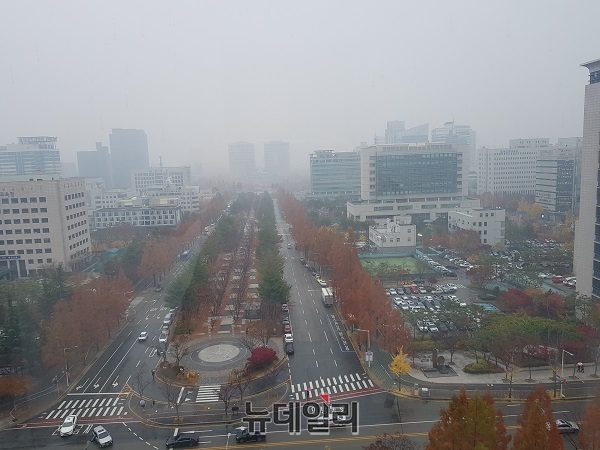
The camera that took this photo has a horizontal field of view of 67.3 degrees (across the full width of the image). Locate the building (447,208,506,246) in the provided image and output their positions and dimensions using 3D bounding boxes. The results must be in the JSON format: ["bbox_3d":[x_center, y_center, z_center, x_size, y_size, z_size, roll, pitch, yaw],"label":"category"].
[{"bbox_3d":[86.337,-0.103,220.642,16.000,16.900,25.000,-2,8,-4],"label":"building"}]

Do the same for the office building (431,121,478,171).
[{"bbox_3d":[226.730,-105.440,668.510,57.180,82.990,32.000,-3,8,-4],"label":"office building"}]

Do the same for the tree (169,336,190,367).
[{"bbox_3d":[-25.395,26.427,94.382,4.500,6.300,4.300,-2,8,-4],"label":"tree"}]

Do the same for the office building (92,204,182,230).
[{"bbox_3d":[-116.862,-5.868,326.071,58.000,14.000,14.000,-2,8,2],"label":"office building"}]

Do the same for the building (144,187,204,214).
[{"bbox_3d":[-108.600,-20.850,385.960,46.580,22.870,20.000,-3,8,-4],"label":"building"}]

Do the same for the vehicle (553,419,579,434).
[{"bbox_3d":[39.364,30.407,68.242,4.550,1.480,1.850,-2,8,-4],"label":"vehicle"}]

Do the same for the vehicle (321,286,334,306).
[{"bbox_3d":[8.180,21.717,134.891,2.400,3.400,8.500,-3,8,-4],"label":"vehicle"}]

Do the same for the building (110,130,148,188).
[{"bbox_3d":[-253.726,-92.749,672.963,43.000,99.000,34.000,-3,8,-4],"label":"building"}]

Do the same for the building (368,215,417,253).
[{"bbox_3d":[42.560,3.540,207.600,16.230,14.740,19.000,-3,8,-4],"label":"building"}]

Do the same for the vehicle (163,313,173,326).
[{"bbox_3d":[-36.147,25.942,123.871,1.850,1.650,4.600,-3,8,-4],"label":"vehicle"}]

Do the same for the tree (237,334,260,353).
[{"bbox_3d":[-11.351,26.241,100.441,4.800,4.100,4.600,-2,8,-4],"label":"tree"}]

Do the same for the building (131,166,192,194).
[{"bbox_3d":[-130.336,-33.773,428.599,49.000,41.400,24.000,-3,8,-4],"label":"building"}]

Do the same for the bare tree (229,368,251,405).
[{"bbox_3d":[-10.730,28.410,79.160,3.890,6.750,3.890,-3,8,-4],"label":"bare tree"}]

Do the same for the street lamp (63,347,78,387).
[{"bbox_3d":[-43.806,27.400,86.937,2.700,7.600,0.400,-2,8,-4],"label":"street lamp"}]

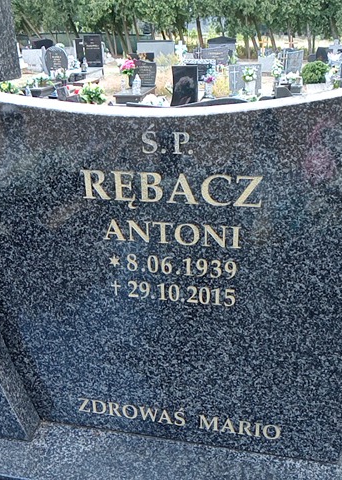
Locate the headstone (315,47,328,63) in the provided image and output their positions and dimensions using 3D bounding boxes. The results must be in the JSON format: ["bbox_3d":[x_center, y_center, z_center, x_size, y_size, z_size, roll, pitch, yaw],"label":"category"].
[{"bbox_3d":[5.134,-6.156,17.300,0.512,0.532,0.150,3,23,11],"label":"headstone"}]

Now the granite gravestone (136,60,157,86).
[{"bbox_3d":[-0.576,-3.821,11.865,0.496,0.580,0.116,2,23,10],"label":"granite gravestone"}]

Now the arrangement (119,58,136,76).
[{"bbox_3d":[-1.000,-3.964,11.900,0.382,0.394,0.340,3,23,11],"label":"arrangement"}]

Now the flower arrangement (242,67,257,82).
[{"bbox_3d":[1.539,-3.217,10.080,0.290,0.266,0.270,2,23,10],"label":"flower arrangement"}]

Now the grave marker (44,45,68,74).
[{"bbox_3d":[-2.952,-4.584,13.335,0.525,0.743,0.126,2,23,10],"label":"grave marker"}]

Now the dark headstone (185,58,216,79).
[{"bbox_3d":[0.708,-4.129,12.600,0.783,0.497,0.150,3,23,11],"label":"dark headstone"}]

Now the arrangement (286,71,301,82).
[{"bbox_3d":[2.460,-3.274,10.400,0.313,0.250,0.300,3,23,11],"label":"arrangement"}]

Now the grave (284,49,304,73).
[{"bbox_3d":[3.100,-4.458,13.020,0.421,0.587,0.126,2,23,10],"label":"grave"}]

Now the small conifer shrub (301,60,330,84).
[{"bbox_3d":[4.187,-4.853,15.000,0.760,0.670,0.760,2,21,8],"label":"small conifer shrub"}]

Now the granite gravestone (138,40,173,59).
[{"bbox_3d":[-0.704,-8.757,24.000,1.652,0.866,0.200,3,23,11],"label":"granite gravestone"}]

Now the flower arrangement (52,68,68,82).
[{"bbox_3d":[-2.591,-3.877,12.180,0.290,0.273,0.270,2,23,10],"label":"flower arrangement"}]

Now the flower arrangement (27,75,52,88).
[{"bbox_3d":[-2.999,-3.612,11.800,0.530,0.300,0.400,3,23,11],"label":"flower arrangement"}]

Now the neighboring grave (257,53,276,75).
[{"bbox_3d":[2.848,-5.199,15.330,0.473,0.581,0.126,2,23,10],"label":"neighboring grave"}]

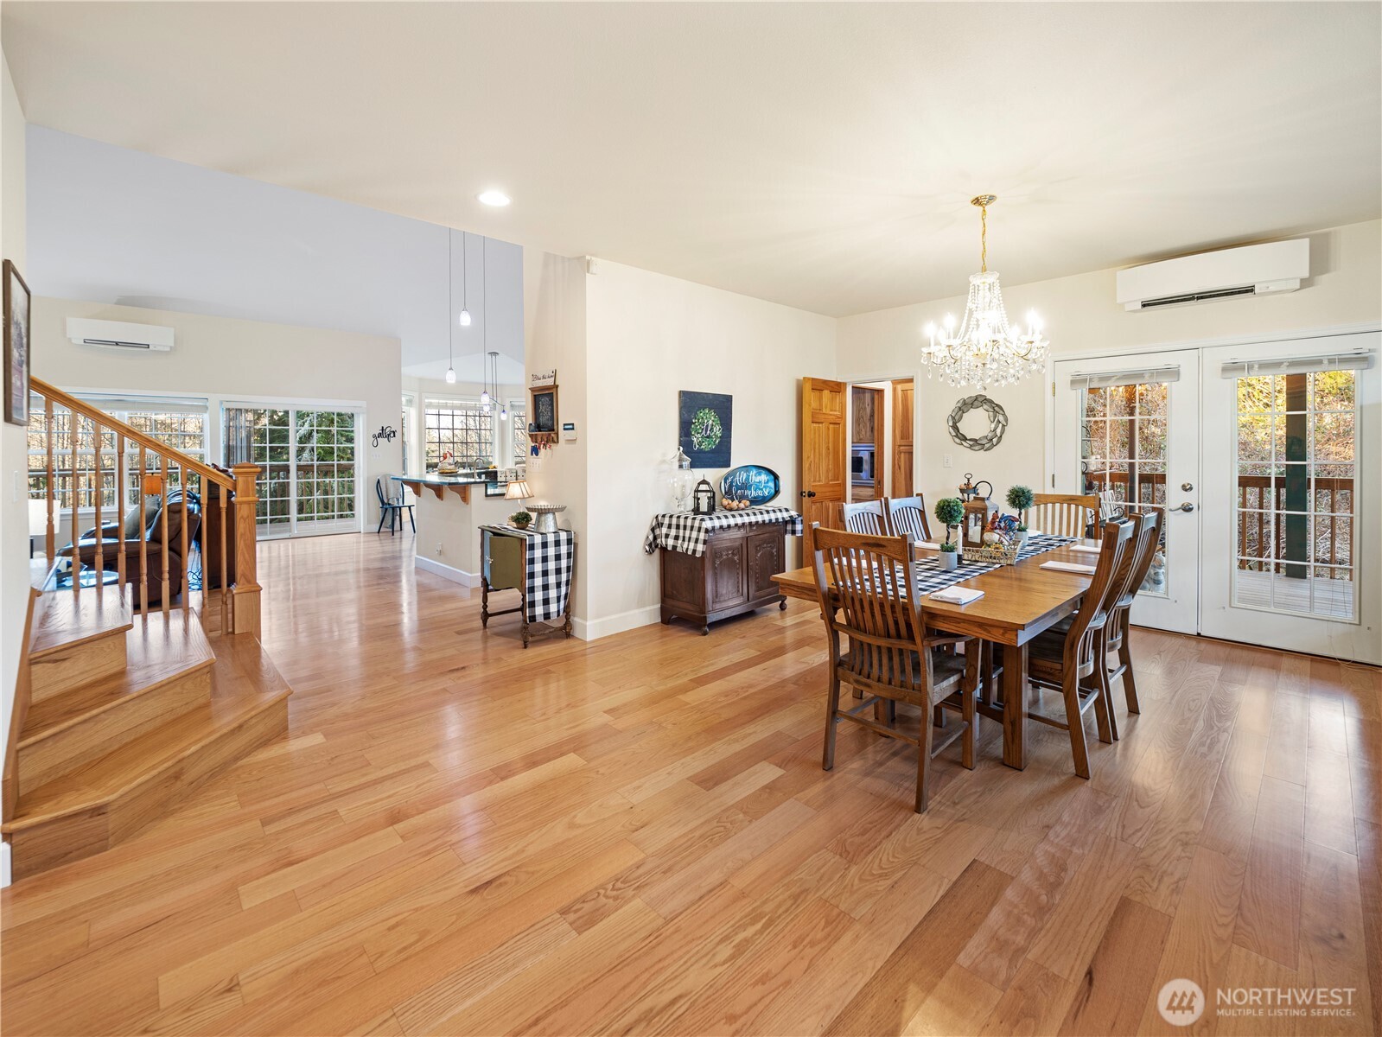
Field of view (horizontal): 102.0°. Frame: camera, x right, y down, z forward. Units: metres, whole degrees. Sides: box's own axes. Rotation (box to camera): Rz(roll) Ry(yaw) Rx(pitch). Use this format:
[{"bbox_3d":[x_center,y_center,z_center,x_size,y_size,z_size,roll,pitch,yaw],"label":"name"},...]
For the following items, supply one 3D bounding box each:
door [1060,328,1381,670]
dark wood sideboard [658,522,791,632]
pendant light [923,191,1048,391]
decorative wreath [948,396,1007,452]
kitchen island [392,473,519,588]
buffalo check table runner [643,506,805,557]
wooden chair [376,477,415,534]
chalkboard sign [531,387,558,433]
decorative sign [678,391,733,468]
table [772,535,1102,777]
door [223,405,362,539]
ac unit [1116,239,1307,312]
[{"bbox_3d":[3.825,-0.188,4.214,1.848,2.112,0.100,6,8,43],"label":"door"},{"bbox_3d":[0.313,0.394,4.657,1.002,0.857,0.469,-6,8,-44],"label":"dark wood sideboard"},{"bbox_3d":[1.693,-1.294,3.233,0.724,1.091,0.724,0,4,0],"label":"pendant light"},{"bbox_3d":[2.637,-0.881,5.156,0.071,0.530,0.525,-4,6,-45],"label":"decorative wreath"},{"bbox_3d":[-2.479,0.066,6.089,1.071,1.071,1.530,-4,5,-43],"label":"kitchen island"},{"bbox_3d":[0.311,0.085,4.539,1.224,0.280,0.490,-4,5,-42],"label":"buffalo check table runner"},{"bbox_3d":[-4.890,-0.233,9.285,0.451,0.941,0.509,-6,8,-44],"label":"wooden chair"},{"bbox_3d":[-1.178,-0.777,4.447,0.400,0.387,0.065,6,8,43],"label":"chalkboard sign"},{"bbox_3d":[0.150,-0.764,4.842,0.643,0.658,0.041,-4,5,-42],"label":"decorative sign"},{"bbox_3d":[1.658,0.621,3.088,2.393,0.800,1.075,-6,8,-44],"label":"table"},{"bbox_3d":[-6.089,-0.756,8.619,1.775,2.071,0.122,-4,5,-42],"label":"door"},{"bbox_3d":[3.672,-1.681,3.988,0.245,0.306,0.979,-4,6,-45],"label":"ac unit"}]

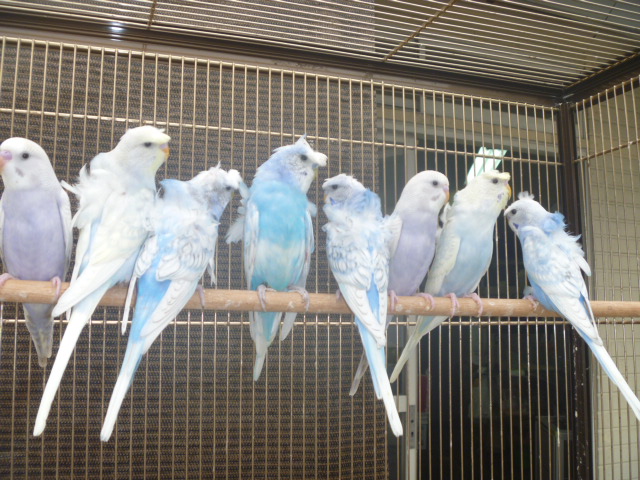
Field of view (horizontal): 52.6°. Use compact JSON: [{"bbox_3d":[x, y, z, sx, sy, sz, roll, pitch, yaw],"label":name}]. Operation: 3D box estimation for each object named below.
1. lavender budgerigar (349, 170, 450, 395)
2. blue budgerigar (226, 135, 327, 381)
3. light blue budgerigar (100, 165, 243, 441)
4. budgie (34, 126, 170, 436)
[{"bbox_3d":[0.056,0.036,0.467,0.049,0.163,0.112,5,-9,-36],"label":"lavender budgerigar"},{"bbox_3d":[-0.028,0.021,0.432,0.060,0.160,0.117,3,-7,-21],"label":"blue budgerigar"},{"bbox_3d":[-0.089,0.033,0.399,0.056,0.167,0.112,-4,-8,29],"label":"light blue budgerigar"},{"bbox_3d":[-0.124,0.019,0.380,0.055,0.181,0.088,-5,-9,35],"label":"budgie"}]

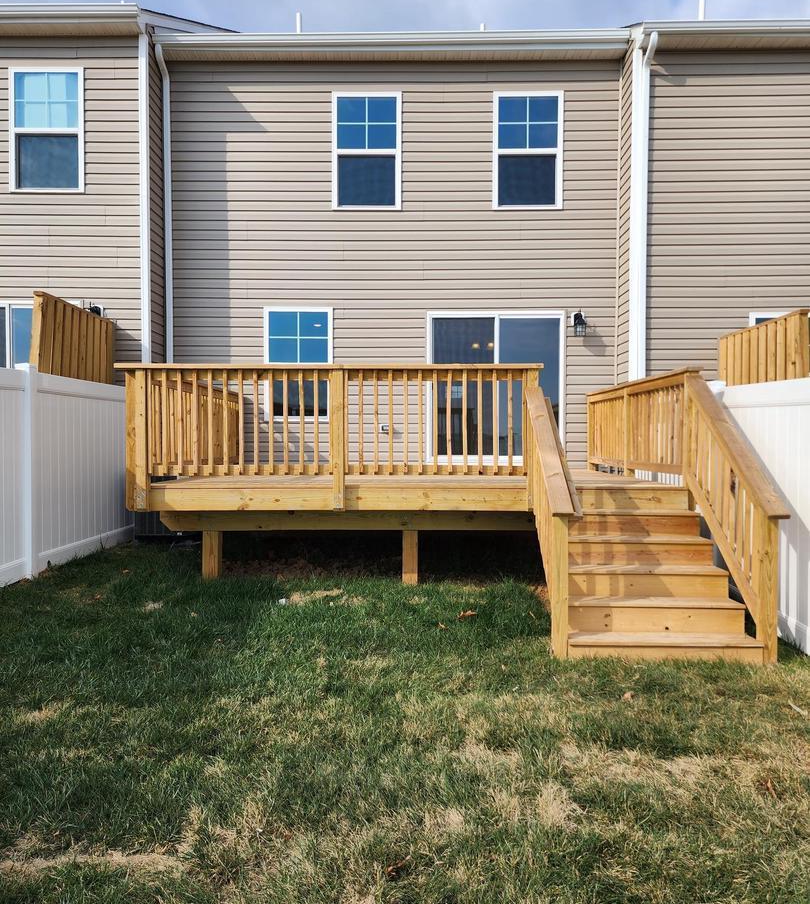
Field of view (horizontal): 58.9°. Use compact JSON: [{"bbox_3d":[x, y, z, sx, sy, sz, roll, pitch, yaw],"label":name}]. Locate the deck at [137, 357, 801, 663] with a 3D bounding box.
[{"bbox_3d":[0.049,0.284,7.038,4.890,2.080,4.900,0,1,1],"label":"deck"}]

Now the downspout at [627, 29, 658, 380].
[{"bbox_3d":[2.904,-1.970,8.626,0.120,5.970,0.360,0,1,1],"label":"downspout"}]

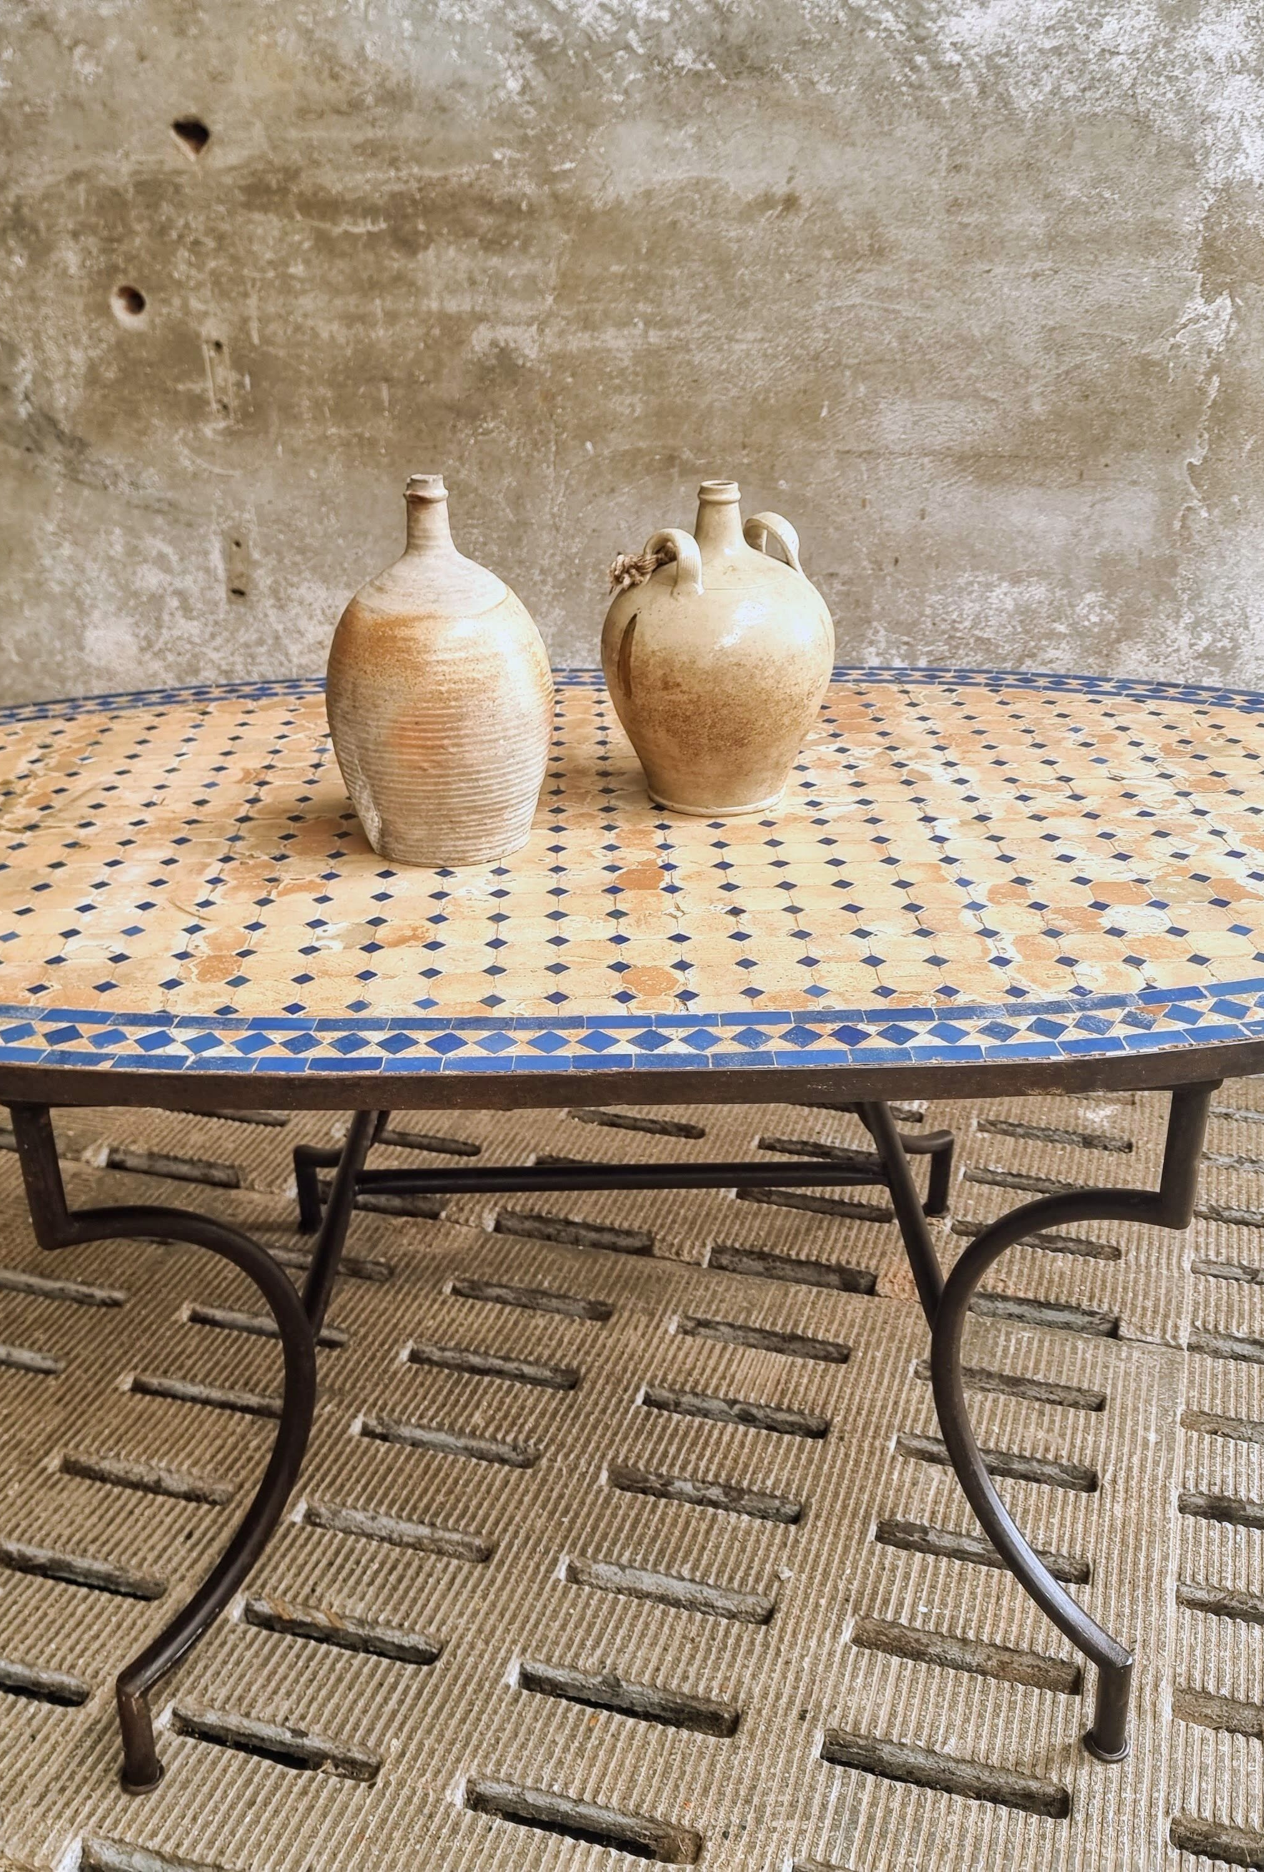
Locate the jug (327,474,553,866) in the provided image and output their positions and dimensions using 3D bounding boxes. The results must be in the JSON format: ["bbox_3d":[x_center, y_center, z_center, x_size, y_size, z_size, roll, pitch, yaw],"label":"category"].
[{"bbox_3d":[-0.167,-0.238,1.516,0.200,0.320,0.200,-1,25,0],"label":"jug"}]

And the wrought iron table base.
[{"bbox_3d":[-0.014,0.238,1.788,0.900,0.719,0.894,-1,25,0],"label":"wrought iron table base"}]

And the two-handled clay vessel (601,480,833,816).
[{"bbox_3d":[0.081,-0.272,1.611,0.216,0.292,0.216,-1,25,0],"label":"two-handled clay vessel"}]

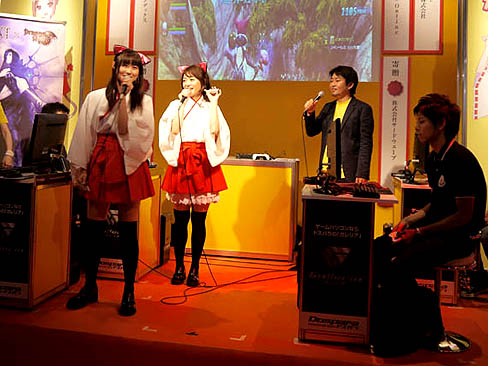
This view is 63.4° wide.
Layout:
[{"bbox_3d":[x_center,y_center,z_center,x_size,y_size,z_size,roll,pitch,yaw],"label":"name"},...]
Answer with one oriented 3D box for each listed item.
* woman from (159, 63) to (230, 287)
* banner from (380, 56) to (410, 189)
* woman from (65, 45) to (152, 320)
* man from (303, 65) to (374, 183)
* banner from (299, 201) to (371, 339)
[{"bbox_3d":[-0.355,-0.066,2.925,0.520,1.628,0.380,2,3,-2],"label":"woman"},{"bbox_3d":[1.501,-0.515,3.950,0.285,1.490,0.030,2,4,8],"label":"banner"},{"bbox_3d":[-0.798,-0.025,2.403,0.500,1.582,0.420,1,3,-6],"label":"woman"},{"bbox_3d":[0.739,-0.091,3.251,0.500,1.710,0.430,4,4,37],"label":"man"},{"bbox_3d":[0.479,0.457,2.048,0.365,0.745,0.050,2,3,6],"label":"banner"}]

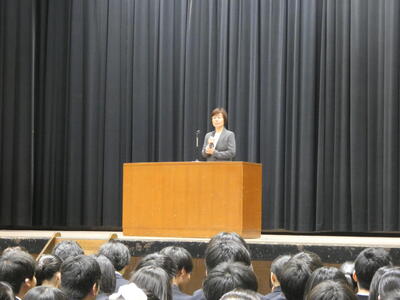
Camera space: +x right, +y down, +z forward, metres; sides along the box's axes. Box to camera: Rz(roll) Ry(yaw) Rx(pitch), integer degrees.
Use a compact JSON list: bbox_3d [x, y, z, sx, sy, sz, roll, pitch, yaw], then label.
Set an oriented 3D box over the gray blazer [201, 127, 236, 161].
[{"bbox_3d":[0.252,0.013,18.668,0.460,0.620,0.290,-1,-3,25],"label":"gray blazer"}]

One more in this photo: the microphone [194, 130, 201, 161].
[{"bbox_3d":[-0.033,-0.038,18.330,0.080,0.439,0.120,-1,-3,28],"label":"microphone"}]

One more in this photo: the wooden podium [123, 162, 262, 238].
[{"bbox_3d":[-0.110,0.657,18.188,1.764,0.968,0.569,-1,-3,28],"label":"wooden podium"}]

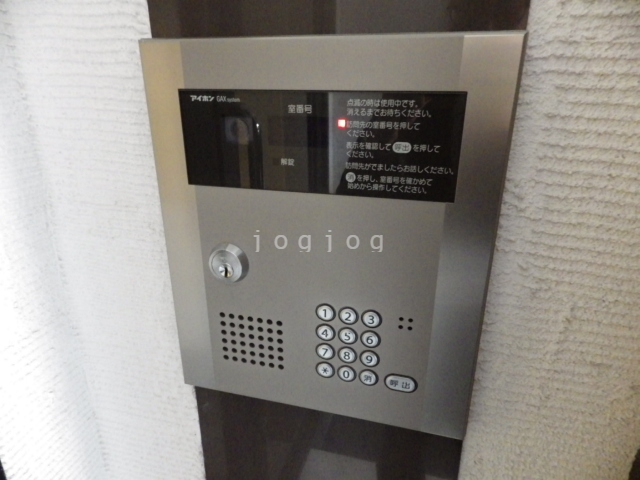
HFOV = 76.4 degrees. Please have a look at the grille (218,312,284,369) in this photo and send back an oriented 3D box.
[{"bbox_3d":[-0.062,0.092,0.372,0.061,0.052,0.005,6,21,14],"label":"grille"}]

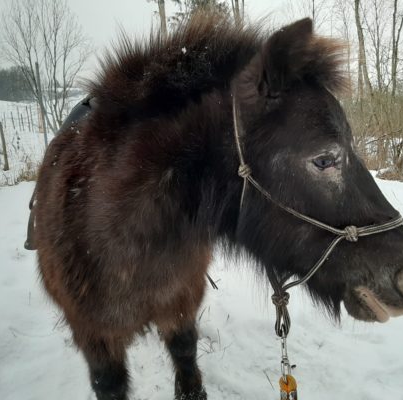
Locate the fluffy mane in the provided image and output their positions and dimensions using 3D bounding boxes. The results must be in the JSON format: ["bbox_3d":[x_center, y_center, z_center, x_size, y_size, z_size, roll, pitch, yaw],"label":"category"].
[{"bbox_3d":[0.029,-0.291,0.950,0.620,0.250,0.230,2,12,28],"label":"fluffy mane"}]

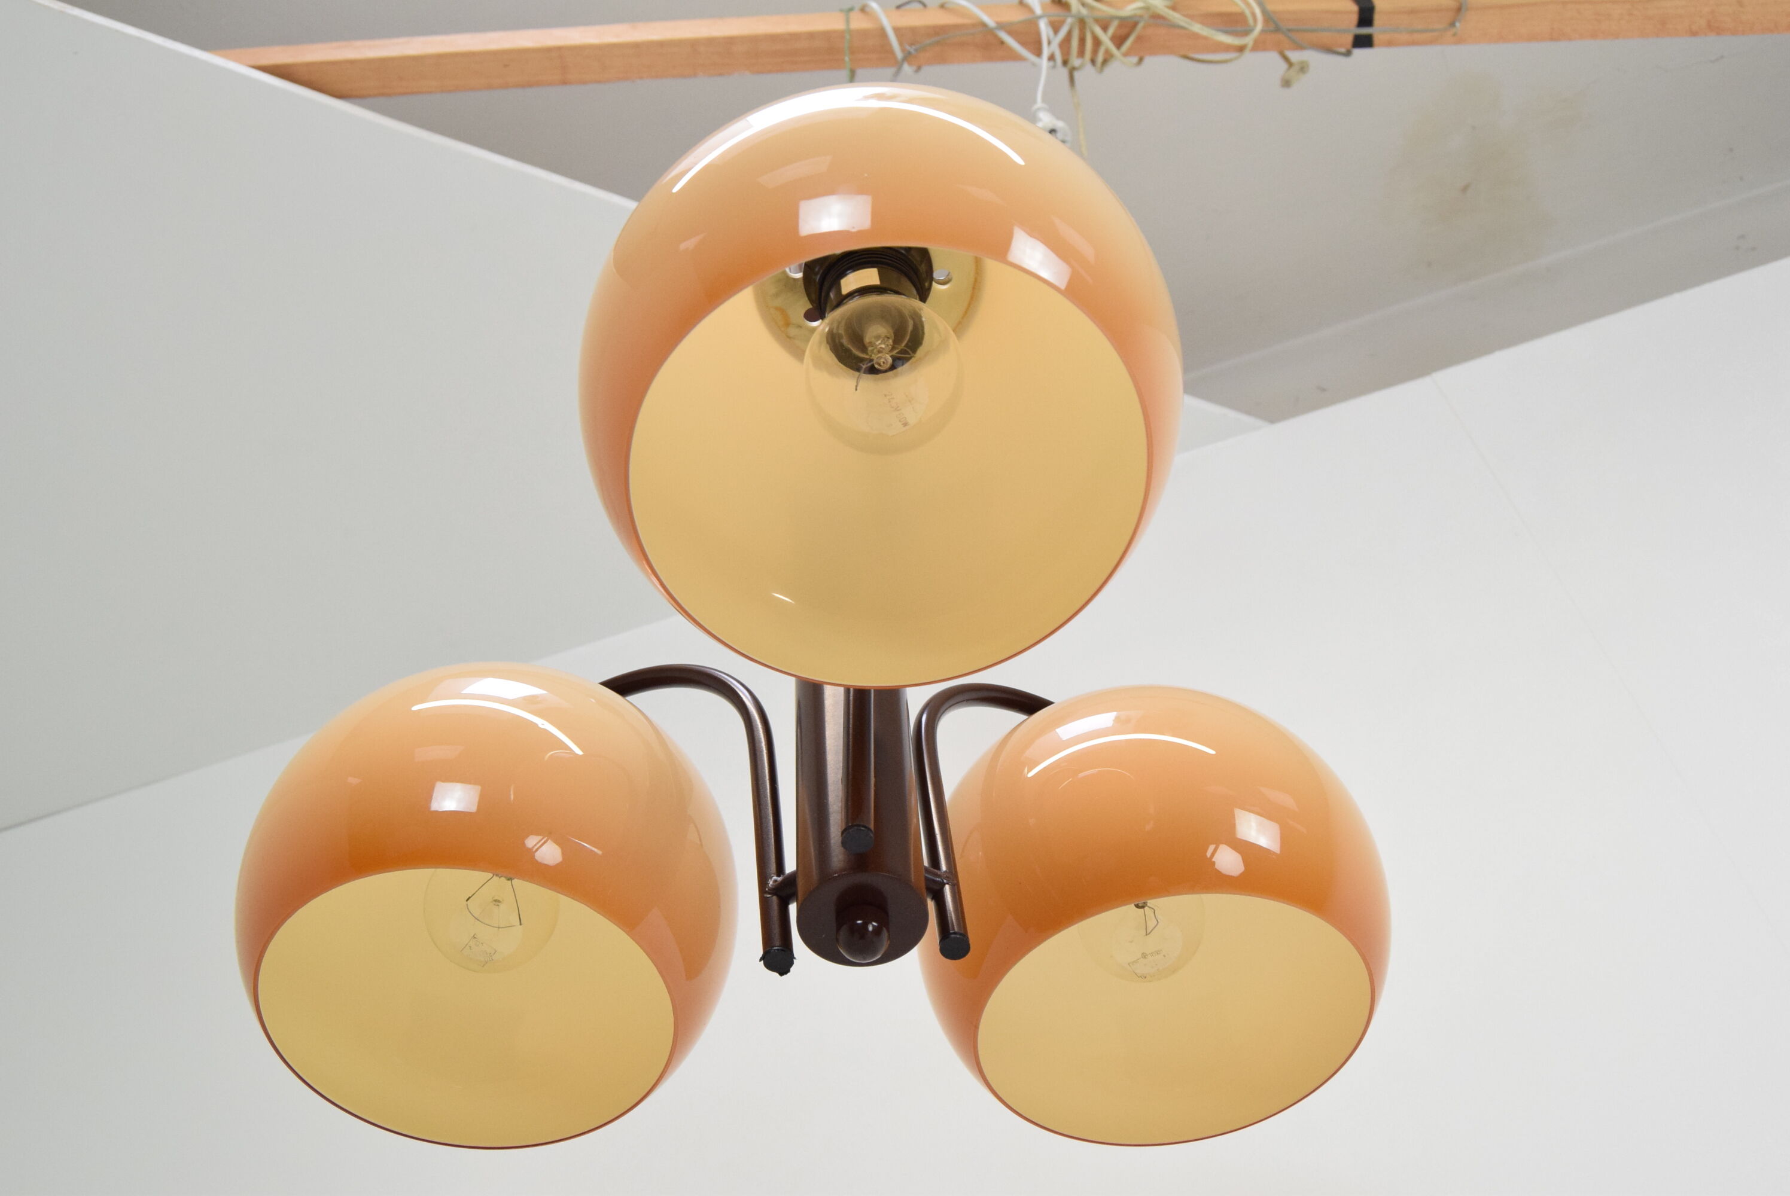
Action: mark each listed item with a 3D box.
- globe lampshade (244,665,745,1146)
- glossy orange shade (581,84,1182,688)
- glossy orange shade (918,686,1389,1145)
[{"bbox_3d":[-0.180,0.127,0.750,0.216,0.165,0.216,-5,-54,0],"label":"globe lampshade"},{"bbox_3d":[-0.006,-0.085,0.613,0.216,0.165,0.216,-5,-54,0],"label":"glossy orange shade"},{"bbox_3d":[0.116,0.138,0.779,0.216,0.165,0.216,-5,-54,0],"label":"glossy orange shade"}]

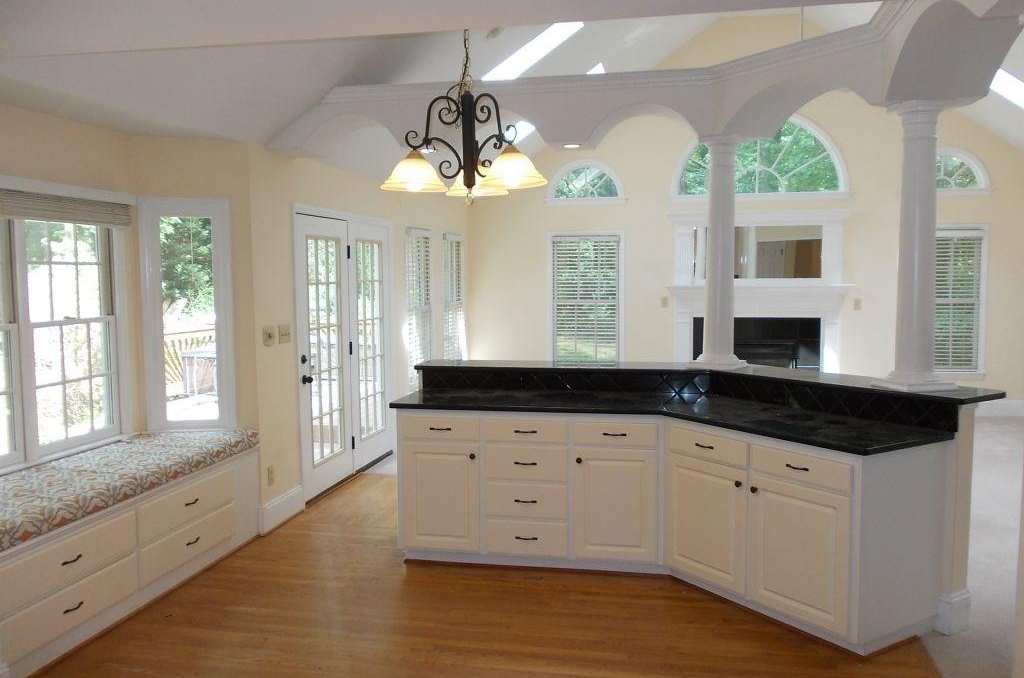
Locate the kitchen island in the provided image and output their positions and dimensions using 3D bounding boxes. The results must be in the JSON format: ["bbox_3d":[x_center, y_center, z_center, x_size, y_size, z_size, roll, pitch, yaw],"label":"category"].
[{"bbox_3d":[0.861,0.746,4.752,3.350,1.080,1.600,2,5,28],"label":"kitchen island"}]

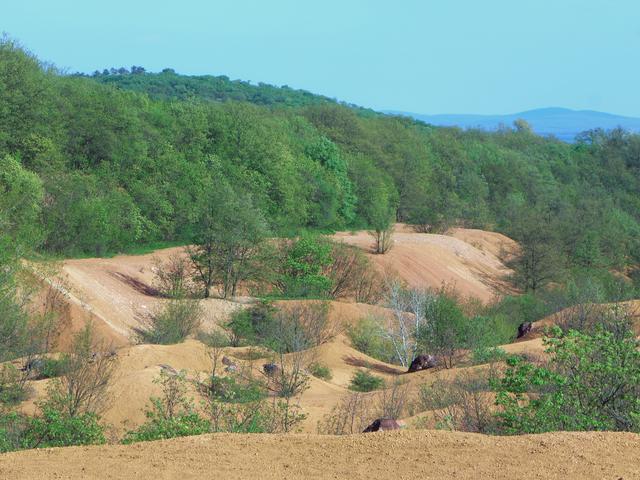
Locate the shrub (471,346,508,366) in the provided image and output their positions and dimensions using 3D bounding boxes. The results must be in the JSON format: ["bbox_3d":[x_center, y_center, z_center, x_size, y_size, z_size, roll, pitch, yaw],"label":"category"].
[{"bbox_3d":[6.890,4.736,118.000,1.540,0.810,1.390,0,2,3],"label":"shrub"}]

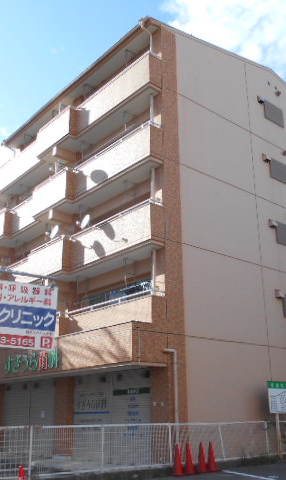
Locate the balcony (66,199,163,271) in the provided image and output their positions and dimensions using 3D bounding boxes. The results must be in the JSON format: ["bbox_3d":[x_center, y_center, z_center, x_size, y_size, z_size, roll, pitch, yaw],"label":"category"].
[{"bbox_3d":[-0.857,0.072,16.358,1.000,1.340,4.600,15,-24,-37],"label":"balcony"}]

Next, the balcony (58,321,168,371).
[{"bbox_3d":[-1.059,3.311,14.427,1.270,1.130,3.920,15,-24,-37],"label":"balcony"}]

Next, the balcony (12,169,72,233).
[{"bbox_3d":[-4.109,-1.348,20.442,1.270,1.470,5.350,15,-24,-37],"label":"balcony"}]

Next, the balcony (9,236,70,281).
[{"bbox_3d":[-4.118,1.302,19.475,1.250,1.430,5.300,15,-24,-37],"label":"balcony"}]

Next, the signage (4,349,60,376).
[{"bbox_3d":[-3.971,4.301,16.867,0.120,0.680,3.970,15,-24,-37],"label":"signage"}]

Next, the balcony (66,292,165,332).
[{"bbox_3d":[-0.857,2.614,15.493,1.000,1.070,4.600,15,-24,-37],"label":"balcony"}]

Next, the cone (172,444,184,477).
[{"bbox_3d":[0.853,5.341,11.670,0.300,0.700,0.300,0,-19,0],"label":"cone"}]

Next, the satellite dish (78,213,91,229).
[{"bbox_3d":[-2.046,-0.652,16.755,0.360,0.500,0.460,25,-28,-24],"label":"satellite dish"}]

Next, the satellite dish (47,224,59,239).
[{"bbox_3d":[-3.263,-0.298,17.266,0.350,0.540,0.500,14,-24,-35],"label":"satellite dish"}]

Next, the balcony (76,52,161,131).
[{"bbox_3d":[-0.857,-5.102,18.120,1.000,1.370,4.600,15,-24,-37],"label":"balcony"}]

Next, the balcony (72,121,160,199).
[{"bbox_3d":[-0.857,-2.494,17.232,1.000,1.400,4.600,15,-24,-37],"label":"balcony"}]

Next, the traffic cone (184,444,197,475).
[{"bbox_3d":[1.178,5.442,11.963,0.300,0.700,0.300,15,-24,-37],"label":"traffic cone"}]

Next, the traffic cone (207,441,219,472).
[{"bbox_3d":[1.702,5.281,11.737,0.310,0.700,0.310,0,-19,0],"label":"traffic cone"}]

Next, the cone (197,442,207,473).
[{"bbox_3d":[1.454,5.300,11.740,0.310,0.700,0.310,0,-19,0],"label":"cone"}]

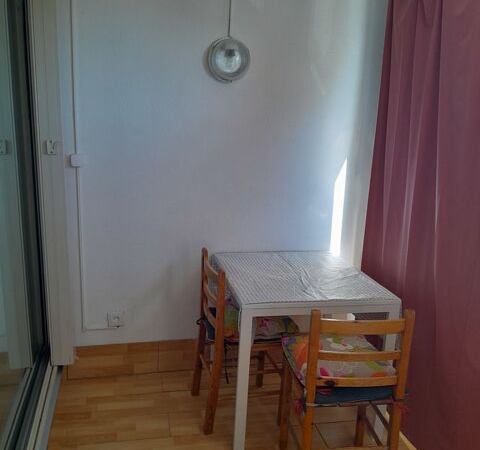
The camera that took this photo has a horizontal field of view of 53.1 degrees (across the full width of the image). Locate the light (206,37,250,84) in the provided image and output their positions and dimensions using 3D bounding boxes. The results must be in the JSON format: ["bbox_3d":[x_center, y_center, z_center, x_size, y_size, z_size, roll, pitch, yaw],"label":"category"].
[{"bbox_3d":[-0.043,-0.833,2.423,0.222,0.222,0.092,0,15,-13],"label":"light"}]

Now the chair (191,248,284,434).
[{"bbox_3d":[-0.001,0.556,2.454,0.425,0.850,0.410,-1,15,-16],"label":"chair"}]

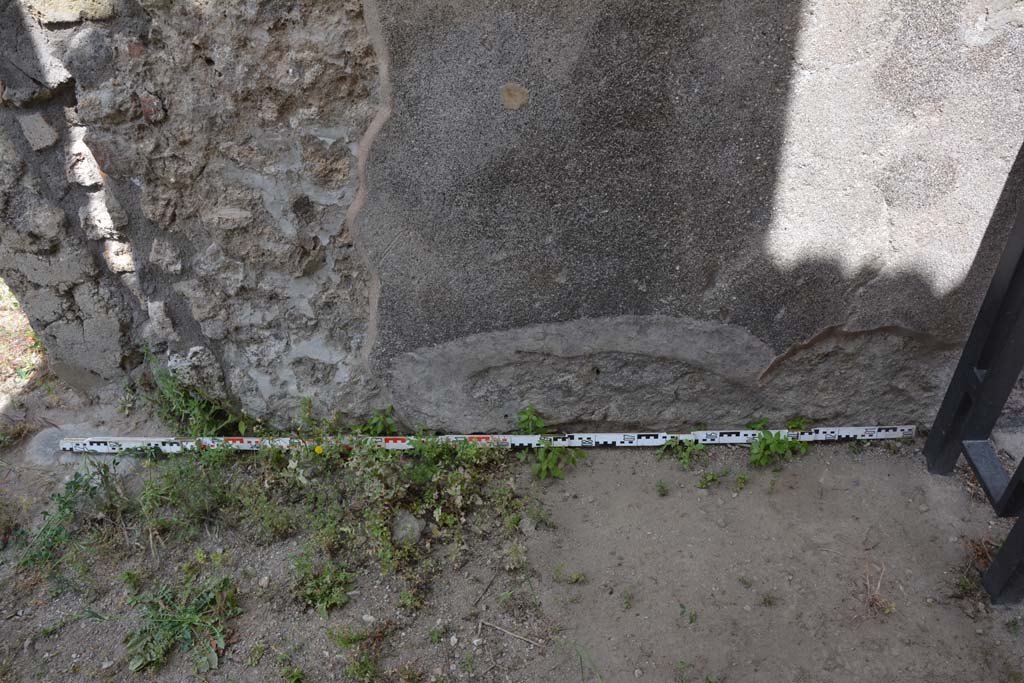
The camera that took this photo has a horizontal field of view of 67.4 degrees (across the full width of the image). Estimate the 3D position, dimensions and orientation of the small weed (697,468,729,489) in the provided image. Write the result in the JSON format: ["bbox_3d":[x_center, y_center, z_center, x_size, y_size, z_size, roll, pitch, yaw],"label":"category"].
[{"bbox_3d":[0.447,0.305,1.712,0.068,0.026,0.035,-1,38,0],"label":"small weed"}]

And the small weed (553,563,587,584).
[{"bbox_3d":[0.114,0.461,1.525,0.067,0.025,0.033,-1,38,0],"label":"small weed"}]

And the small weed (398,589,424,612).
[{"bbox_3d":[-0.191,0.492,1.463,0.049,0.030,0.043,-1,35,0],"label":"small weed"}]

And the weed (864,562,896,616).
[{"bbox_3d":[0.691,0.462,1.439,0.052,0.085,0.072,-1,35,0],"label":"weed"}]

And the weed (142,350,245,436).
[{"bbox_3d":[-0.773,0.121,1.865,0.235,0.190,0.142,-1,35,0],"label":"weed"}]

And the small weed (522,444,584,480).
[{"bbox_3d":[0.092,0.270,1.743,0.145,0.065,0.076,-1,35,0],"label":"small weed"}]

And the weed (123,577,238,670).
[{"bbox_3d":[-0.605,0.514,1.414,0.202,0.060,0.198,-1,35,0],"label":"weed"}]

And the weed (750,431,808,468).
[{"bbox_3d":[0.614,0.246,1.762,0.132,0.070,0.071,-1,35,0],"label":"weed"}]

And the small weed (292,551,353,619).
[{"bbox_3d":[-0.363,0.464,1.472,0.120,0.070,0.131,-1,35,0],"label":"small weed"}]

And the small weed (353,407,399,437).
[{"bbox_3d":[-0.326,0.200,1.838,0.101,0.069,0.056,-1,38,0],"label":"small weed"}]

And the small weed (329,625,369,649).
[{"bbox_3d":[-0.303,0.546,1.423,0.069,0.032,0.029,-1,38,0],"label":"small weed"}]

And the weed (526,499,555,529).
[{"bbox_3d":[0.061,0.366,1.637,0.059,0.037,0.050,-1,38,0],"label":"weed"}]

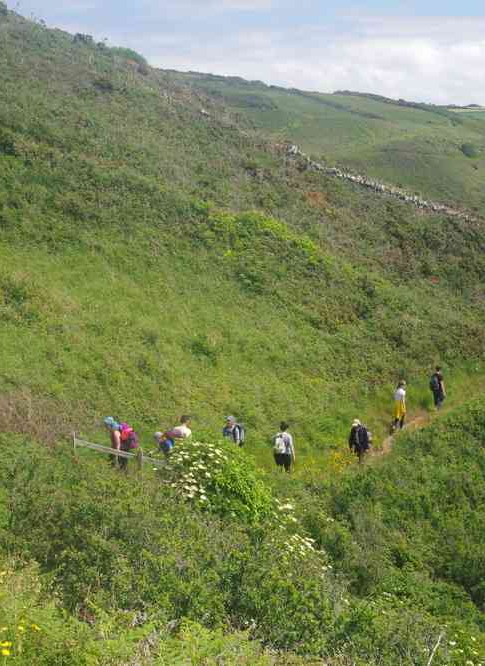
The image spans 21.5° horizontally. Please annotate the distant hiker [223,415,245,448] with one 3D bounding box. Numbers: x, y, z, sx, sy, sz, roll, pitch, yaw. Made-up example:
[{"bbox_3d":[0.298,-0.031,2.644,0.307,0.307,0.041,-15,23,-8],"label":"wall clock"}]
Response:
[{"bbox_3d":[-0.210,2.995,33.628,0.520,1.680,0.550,7,11,38],"label":"distant hiker"}]

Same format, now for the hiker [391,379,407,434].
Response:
[{"bbox_3d":[5.244,2.478,42.628,0.500,1.680,0.520,7,11,36],"label":"hiker"}]

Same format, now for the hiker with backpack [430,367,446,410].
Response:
[{"bbox_3d":[7.791,2.248,51.135,0.520,1.760,0.500,7,11,38],"label":"hiker with backpack"}]

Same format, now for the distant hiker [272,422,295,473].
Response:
[{"bbox_3d":[1.147,3.367,35.831,0.520,1.720,0.450,1,9,6],"label":"distant hiker"}]

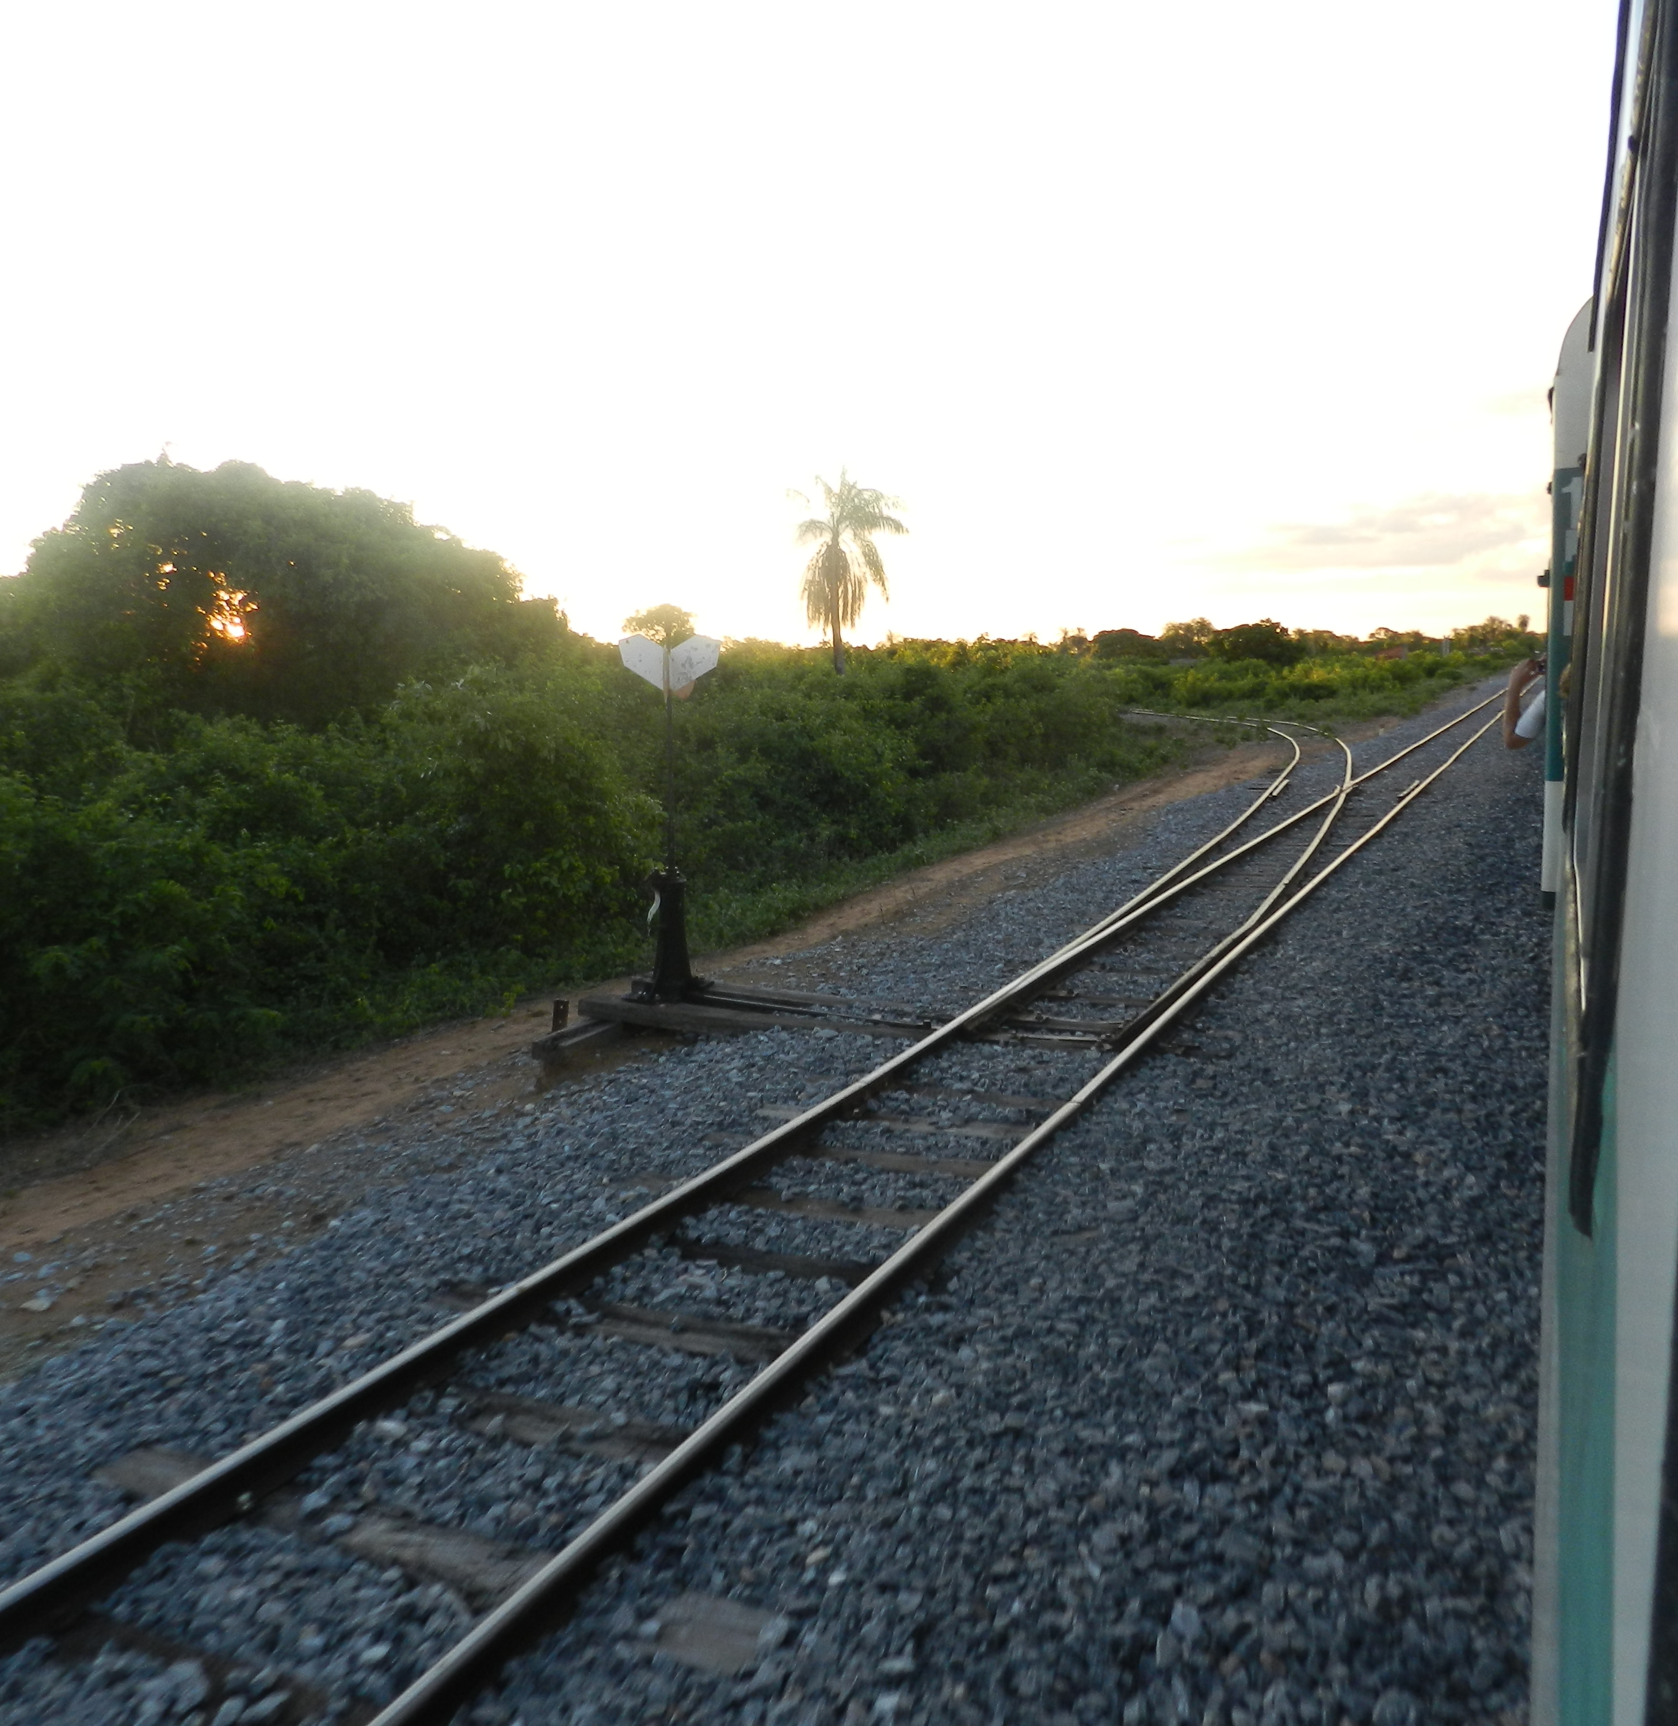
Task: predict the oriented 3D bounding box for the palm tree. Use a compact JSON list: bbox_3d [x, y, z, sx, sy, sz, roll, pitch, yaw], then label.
[{"bbox_3d":[0.349,-9.379,55.242,4.200,9.262,4.100,0,8,0],"label":"palm tree"}]

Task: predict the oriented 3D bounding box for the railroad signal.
[{"bbox_3d":[-1.128,-0.311,10.098,0.660,2.380,0.400,2,8,19],"label":"railroad signal"}]

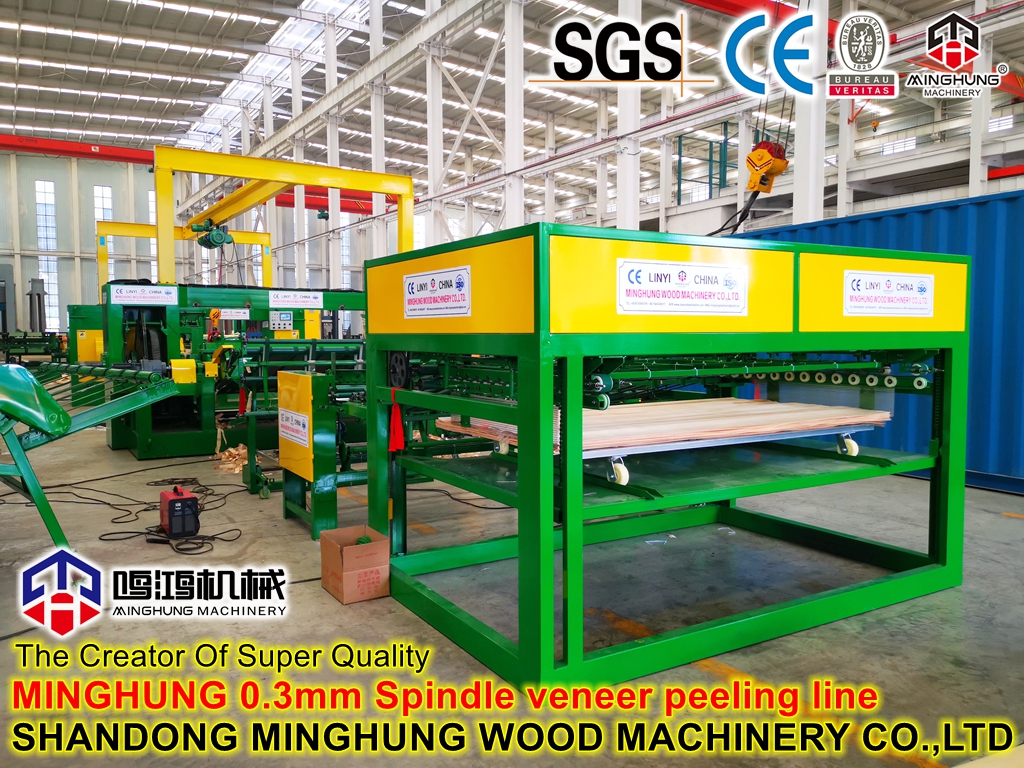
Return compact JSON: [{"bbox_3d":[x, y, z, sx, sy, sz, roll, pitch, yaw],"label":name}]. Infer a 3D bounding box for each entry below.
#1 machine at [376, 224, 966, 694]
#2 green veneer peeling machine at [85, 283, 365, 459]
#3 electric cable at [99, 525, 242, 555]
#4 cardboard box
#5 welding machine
[{"bbox_3d":[0.925,0.239,4.895,3.064,2.000,1.984,-3,4,-31],"label":"machine"},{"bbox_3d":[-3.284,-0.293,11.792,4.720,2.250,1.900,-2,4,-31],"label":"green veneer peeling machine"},{"bbox_3d":[-2.630,1.160,6.090,1.070,0.045,0.870,0,4,0],"label":"electric cable"},{"bbox_3d":[-0.946,1.084,4.815,0.285,0.342,0.388,-2,4,-31],"label":"cardboard box"},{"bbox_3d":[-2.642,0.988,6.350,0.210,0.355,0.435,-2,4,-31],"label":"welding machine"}]

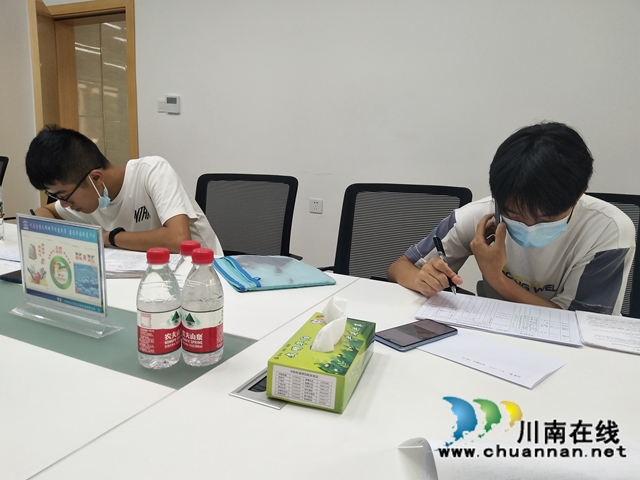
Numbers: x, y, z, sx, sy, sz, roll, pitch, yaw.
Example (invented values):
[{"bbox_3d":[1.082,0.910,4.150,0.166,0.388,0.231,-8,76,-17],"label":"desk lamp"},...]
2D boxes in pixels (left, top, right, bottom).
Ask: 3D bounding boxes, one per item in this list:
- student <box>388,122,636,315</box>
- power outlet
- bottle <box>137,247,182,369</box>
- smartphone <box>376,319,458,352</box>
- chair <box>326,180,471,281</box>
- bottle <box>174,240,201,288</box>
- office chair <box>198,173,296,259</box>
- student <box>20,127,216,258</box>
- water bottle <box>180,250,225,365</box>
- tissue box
[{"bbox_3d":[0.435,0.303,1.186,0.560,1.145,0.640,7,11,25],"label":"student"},{"bbox_3d":[-0.021,-0.208,2.965,0.086,0.086,0.010,7,11,24],"label":"power outlet"},{"bbox_3d":[-0.234,0.096,0.700,0.064,0.170,0.064,2,10,0],"label":"bottle"},{"bbox_3d":[0.172,0.168,0.851,0.153,0.009,0.072,-6,13,-38],"label":"smartphone"},{"bbox_3d":[0.170,0.324,1.508,0.600,0.965,0.620,7,11,25],"label":"chair"},{"bbox_3d":[-0.206,0.084,0.770,0.064,0.170,0.064,2,10,0],"label":"bottle"},{"bbox_3d":[-0.427,0.256,1.737,0.600,0.965,0.620,7,11,25],"label":"office chair"},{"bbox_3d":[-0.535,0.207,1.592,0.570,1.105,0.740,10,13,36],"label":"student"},{"bbox_3d":[-0.173,0.096,0.714,0.064,0.170,0.064,2,10,0],"label":"water bottle"},{"bbox_3d":[0.011,0.168,0.694,0.101,0.050,0.198,6,11,17],"label":"tissue box"}]

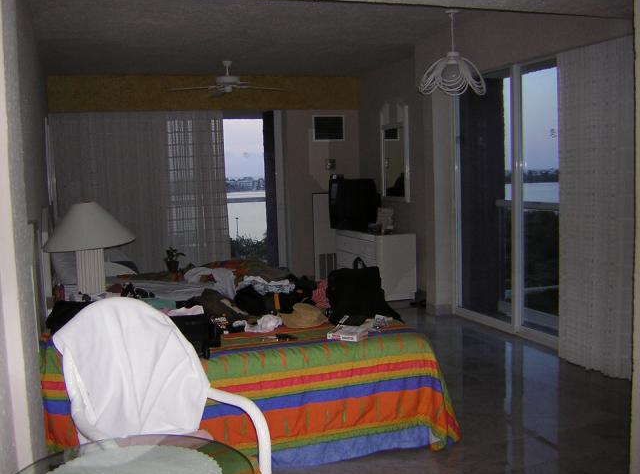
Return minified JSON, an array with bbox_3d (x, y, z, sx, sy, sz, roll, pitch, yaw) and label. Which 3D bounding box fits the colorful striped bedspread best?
[{"bbox_3d":[-0.532,0.798,3.743,1.980,0.600,1.420,-3,5,-19],"label":"colorful striped bedspread"}]

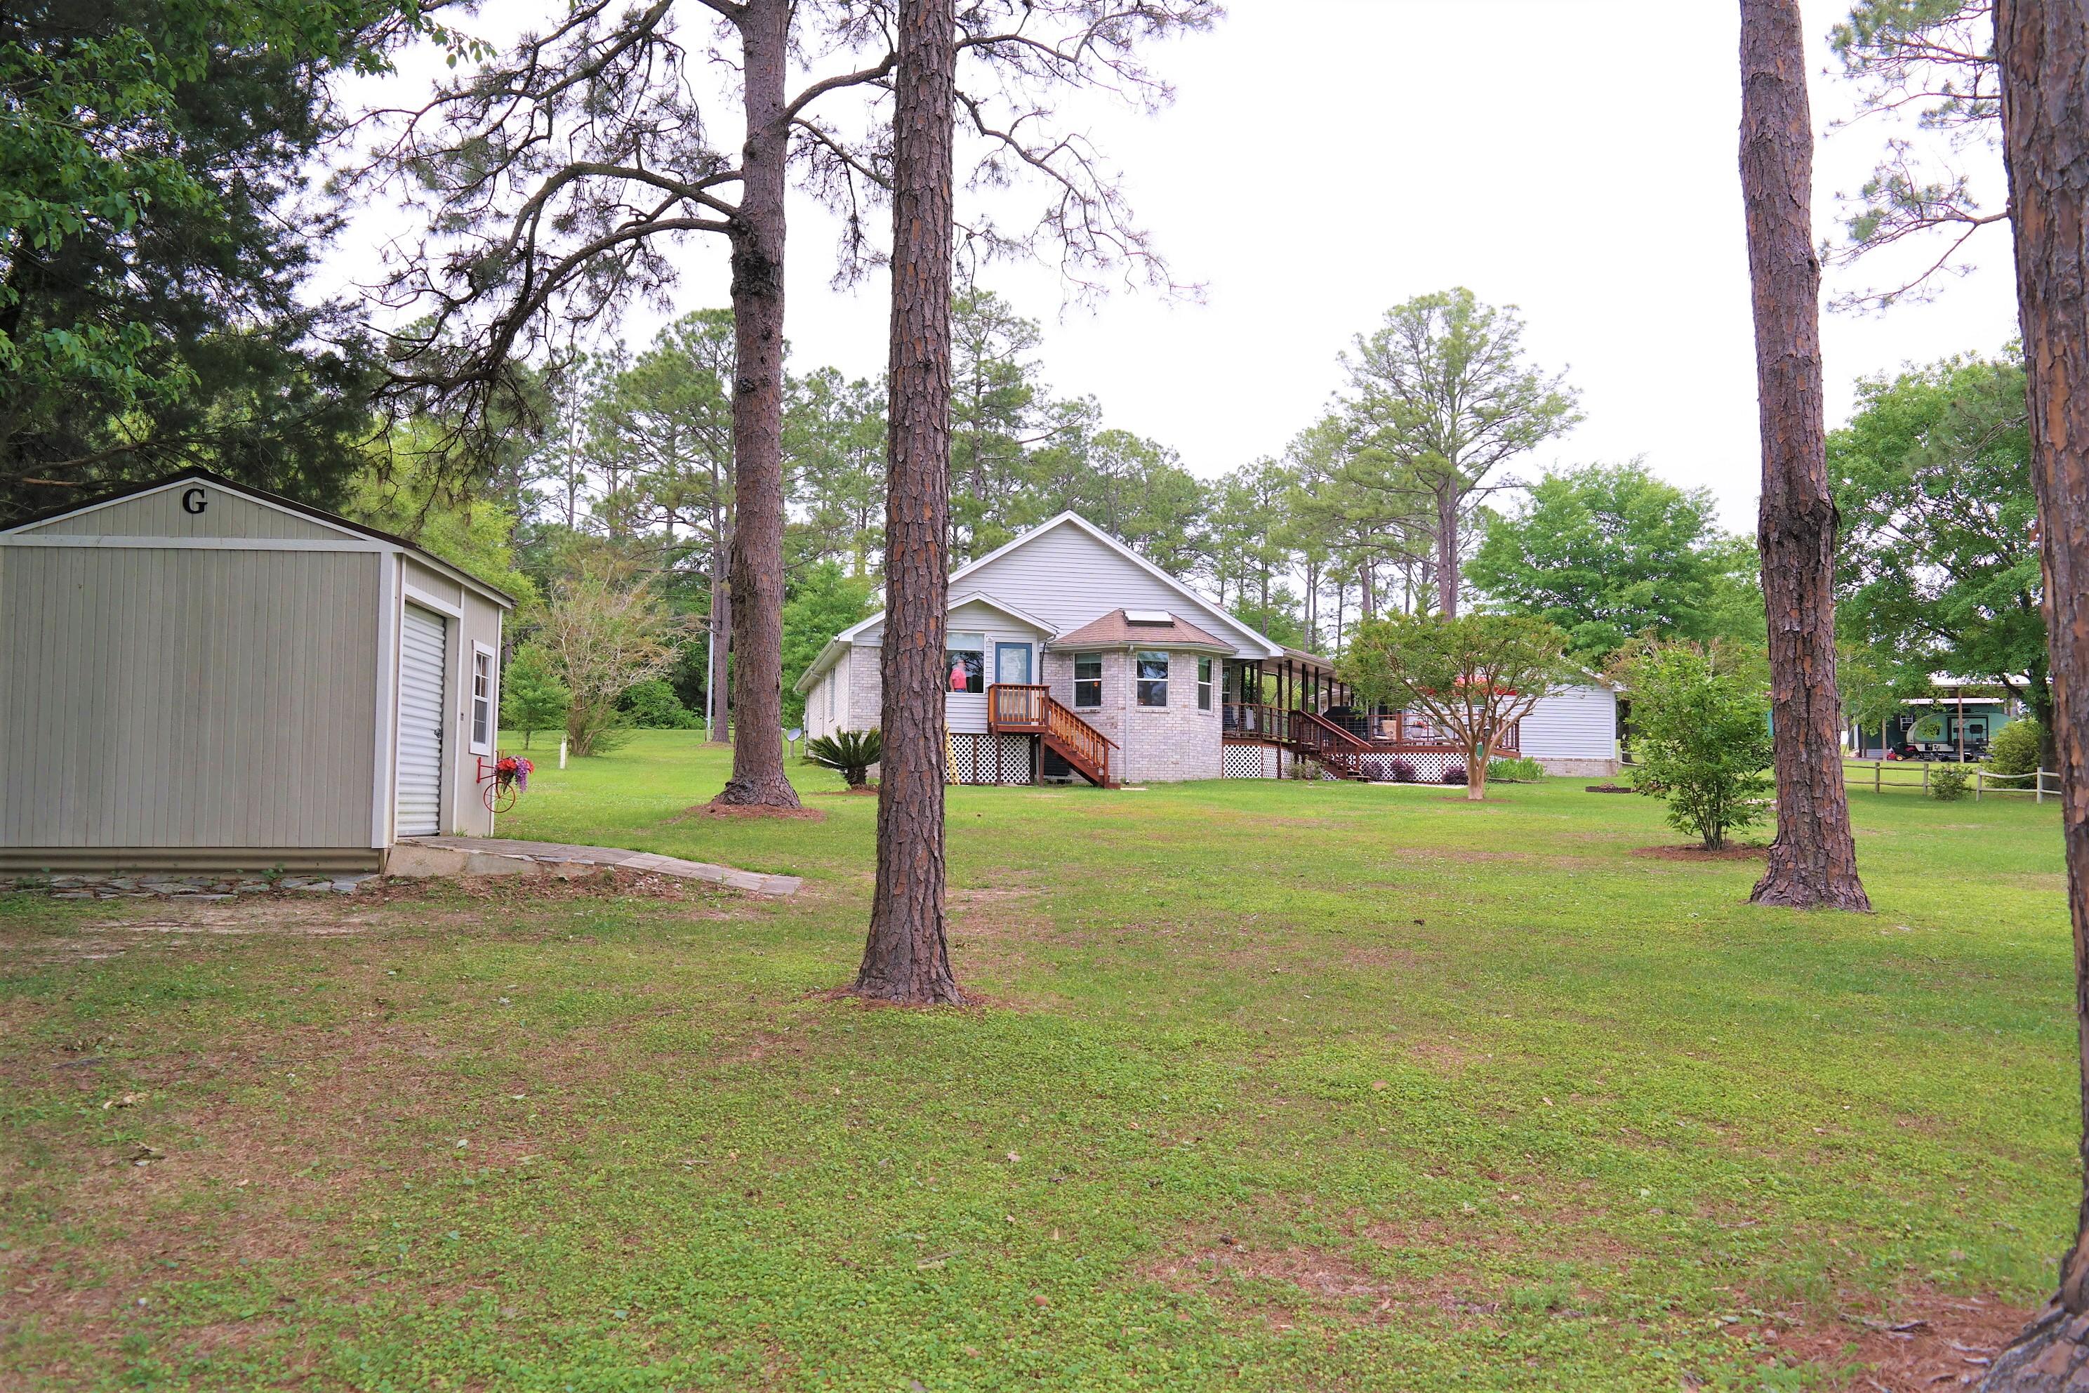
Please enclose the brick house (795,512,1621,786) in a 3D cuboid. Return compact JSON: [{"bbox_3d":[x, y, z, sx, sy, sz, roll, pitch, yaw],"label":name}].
[{"bbox_3d":[5.072,-0.590,48.465,24.500,7.000,19.000,1,-4,-12],"label":"brick house"}]

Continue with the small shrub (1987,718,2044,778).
[{"bbox_3d":[27.297,1.559,44.000,1.850,1.926,1.800,1,-4,0],"label":"small shrub"}]

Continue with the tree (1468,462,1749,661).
[{"bbox_3d":[21.892,-3.306,61.000,10.800,11.698,10.500,1,-4,0],"label":"tree"}]

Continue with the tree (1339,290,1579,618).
[{"bbox_3d":[16.046,-6.644,61.000,9.200,18.373,9.000,1,-4,0],"label":"tree"}]

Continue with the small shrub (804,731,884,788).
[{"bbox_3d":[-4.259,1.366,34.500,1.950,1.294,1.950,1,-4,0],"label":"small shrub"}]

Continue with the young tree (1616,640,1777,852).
[{"bbox_3d":[8.011,0.590,19.200,1.900,2.541,1.850,1,-4,0],"label":"young tree"}]

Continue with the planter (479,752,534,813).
[{"bbox_3d":[-5.007,0.799,14.600,0.520,0.570,0.270,1,-4,-4],"label":"planter"}]

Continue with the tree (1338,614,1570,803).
[{"bbox_3d":[7.829,0.203,30.000,4.400,3.596,4.300,1,-4,0],"label":"tree"}]

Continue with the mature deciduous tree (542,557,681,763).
[{"bbox_3d":[-13.882,-1.172,50.000,4.700,6.201,4.700,1,-4,0],"label":"mature deciduous tree"}]

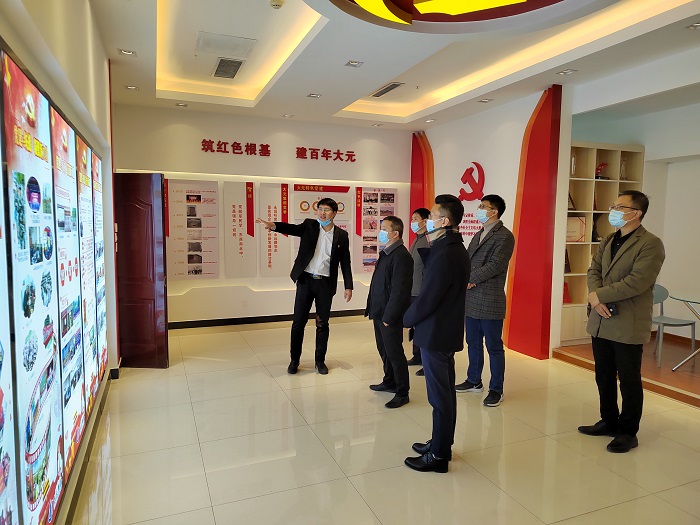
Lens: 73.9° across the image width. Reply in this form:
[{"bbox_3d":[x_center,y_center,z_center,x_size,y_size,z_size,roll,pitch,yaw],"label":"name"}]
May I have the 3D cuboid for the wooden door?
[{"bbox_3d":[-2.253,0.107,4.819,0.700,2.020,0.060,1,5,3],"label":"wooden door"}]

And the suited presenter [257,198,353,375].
[{"bbox_3d":[-0.460,0.250,4.750,0.950,1.780,0.520,1,5,0],"label":"suited presenter"}]

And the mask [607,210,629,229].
[{"bbox_3d":[1.873,-0.300,3.250,0.090,0.125,0.135,0,5,-13],"label":"mask"}]

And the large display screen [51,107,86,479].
[{"bbox_3d":[-1.543,0.144,2.551,0.060,1.820,0.730,-1,5,-22],"label":"large display screen"}]

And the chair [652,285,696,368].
[{"bbox_3d":[3.341,0.670,5.019,0.450,0.790,0.490,0,5,-10],"label":"chair"}]

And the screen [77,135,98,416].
[{"bbox_3d":[-1.833,0.074,3.251,0.060,1.820,0.730,-1,5,-22],"label":"screen"}]

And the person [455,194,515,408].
[{"bbox_3d":[1.200,0.315,4.130,0.420,1.800,0.510,-2,5,-28],"label":"person"}]

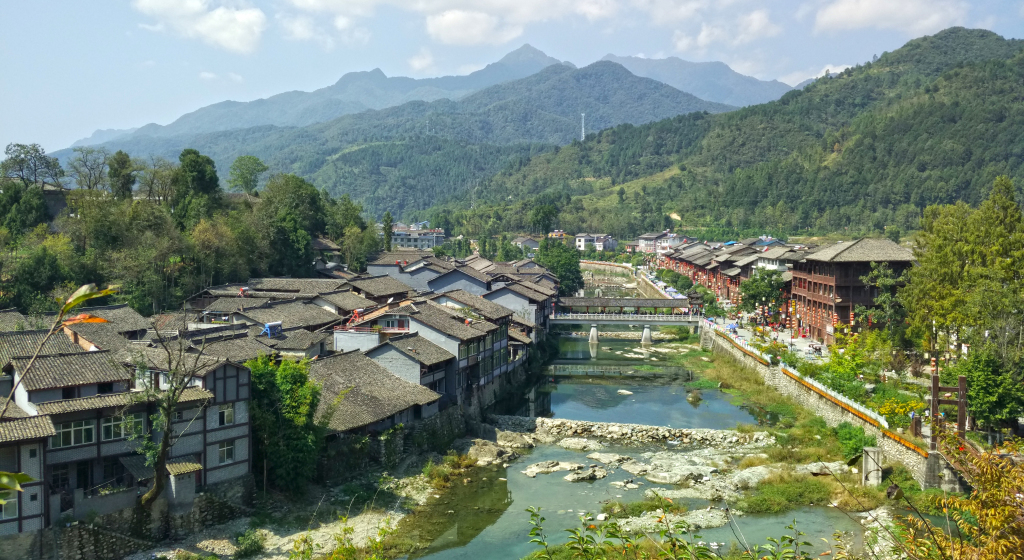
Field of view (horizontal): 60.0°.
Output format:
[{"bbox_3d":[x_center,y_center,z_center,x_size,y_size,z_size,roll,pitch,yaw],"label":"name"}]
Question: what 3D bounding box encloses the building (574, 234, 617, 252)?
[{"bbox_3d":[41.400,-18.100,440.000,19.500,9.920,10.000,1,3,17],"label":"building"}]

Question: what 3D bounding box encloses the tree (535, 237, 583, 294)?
[{"bbox_3d":[12.470,-3.620,238.000,12.600,16.090,12.000,0,3,0],"label":"tree"}]

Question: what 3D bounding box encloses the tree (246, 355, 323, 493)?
[{"bbox_3d":[-18.710,11.840,73.000,6.200,11.430,5.800,0,3,0],"label":"tree"}]

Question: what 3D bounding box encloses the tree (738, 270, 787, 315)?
[{"bbox_3d":[48.550,2.620,172.000,9.200,8.910,8.800,0,3,0],"label":"tree"}]

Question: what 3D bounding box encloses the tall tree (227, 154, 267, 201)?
[{"bbox_3d":[-63.180,-24.420,212.000,9.900,11.110,9.400,0,3,0],"label":"tall tree"}]

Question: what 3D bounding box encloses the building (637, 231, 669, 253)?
[{"bbox_3d":[62.530,-17.020,395.000,11.000,10.010,9.600,3,4,40],"label":"building"}]

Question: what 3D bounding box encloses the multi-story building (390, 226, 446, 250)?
[{"bbox_3d":[-45.300,-19.500,430.000,25.000,11.870,11.000,1,3,10],"label":"multi-story building"}]

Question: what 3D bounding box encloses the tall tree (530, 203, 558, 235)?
[{"bbox_3d":[17.940,-33.820,490.000,15.200,17.940,14.500,0,3,0],"label":"tall tree"}]

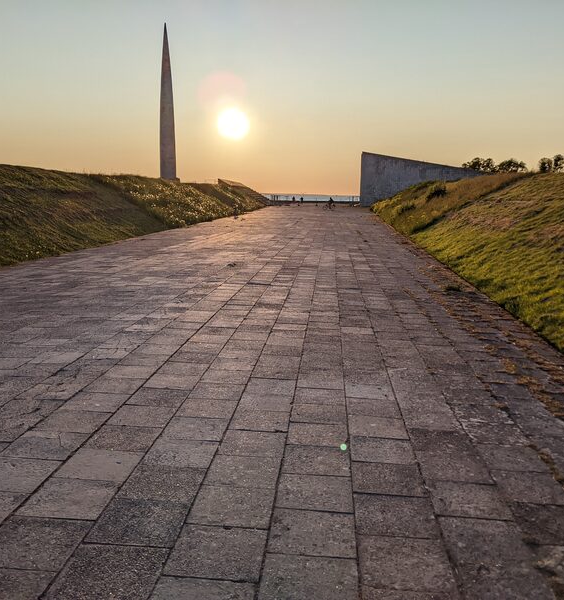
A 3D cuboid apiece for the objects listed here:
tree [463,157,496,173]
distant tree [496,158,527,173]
[{"bbox_3d":[47.392,-29.573,150.800,8.200,9.500,7.500,2,10,4],"label":"tree"},{"bbox_3d":[55.445,-29.213,150.800,8.000,9.500,7.500,2,10,4],"label":"distant tree"}]

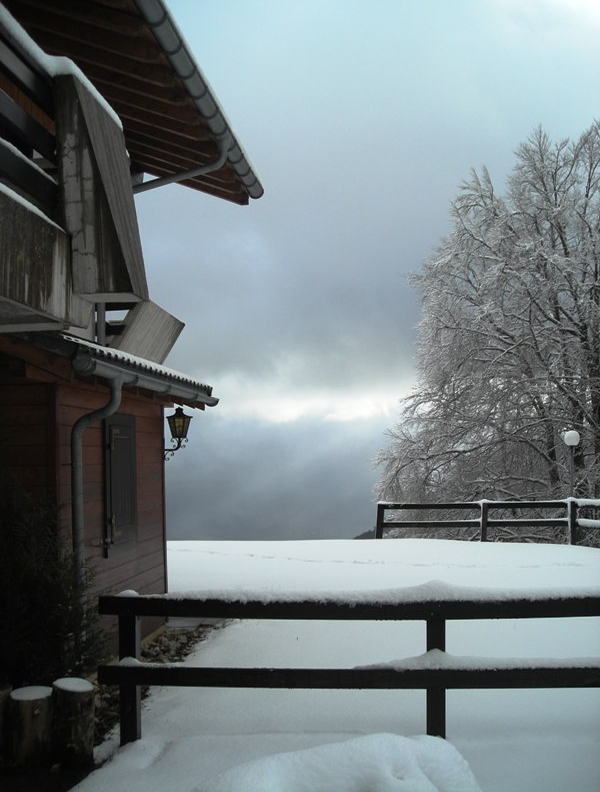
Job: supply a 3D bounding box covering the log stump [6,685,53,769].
[{"bbox_3d":[-1.744,2.151,5.687,0.285,0.440,0.285,-1,-3,0],"label":"log stump"}]

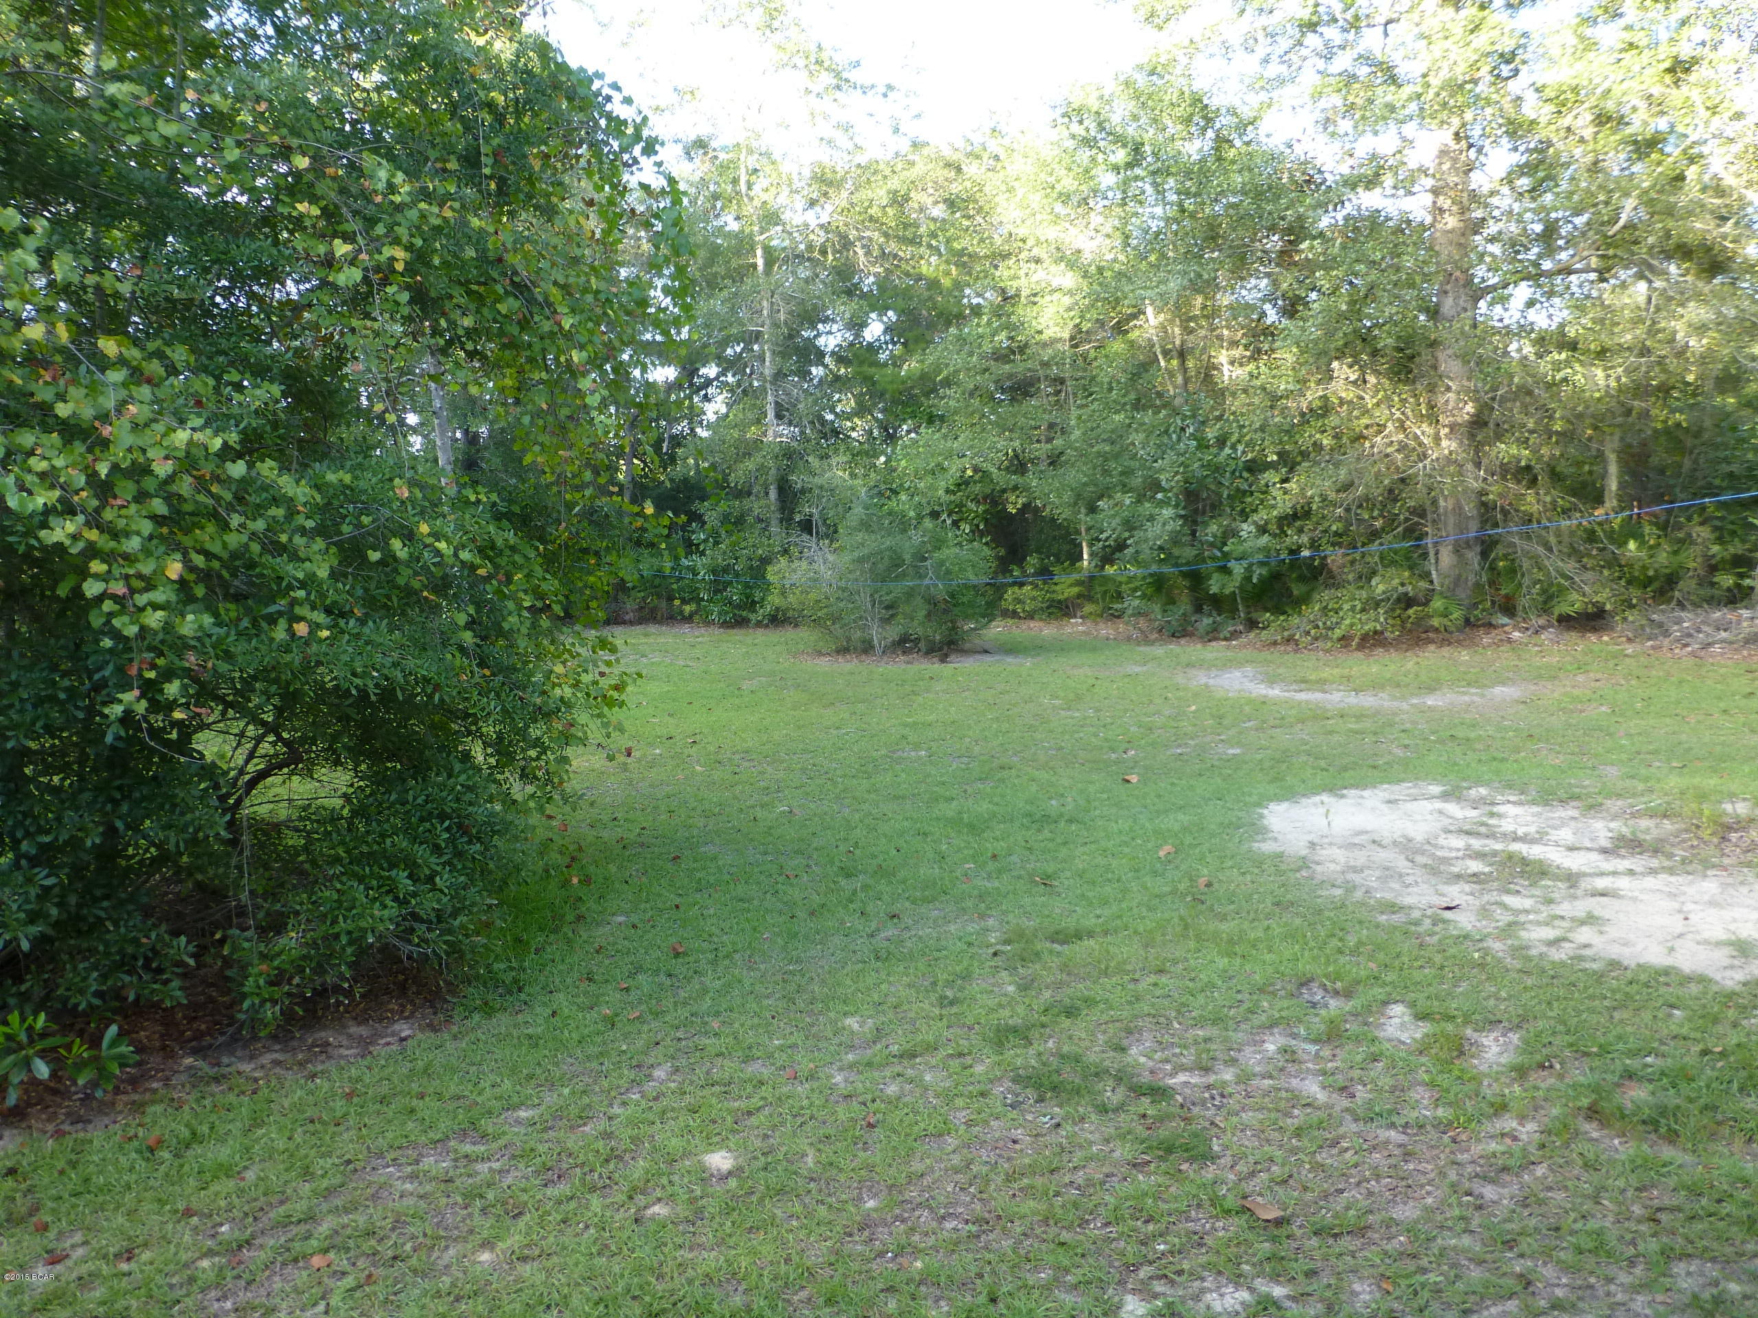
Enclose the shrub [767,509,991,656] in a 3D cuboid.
[{"bbox_3d":[0.050,-1.060,16.500,3.000,2.000,2.600,0,6,0],"label":"shrub"}]

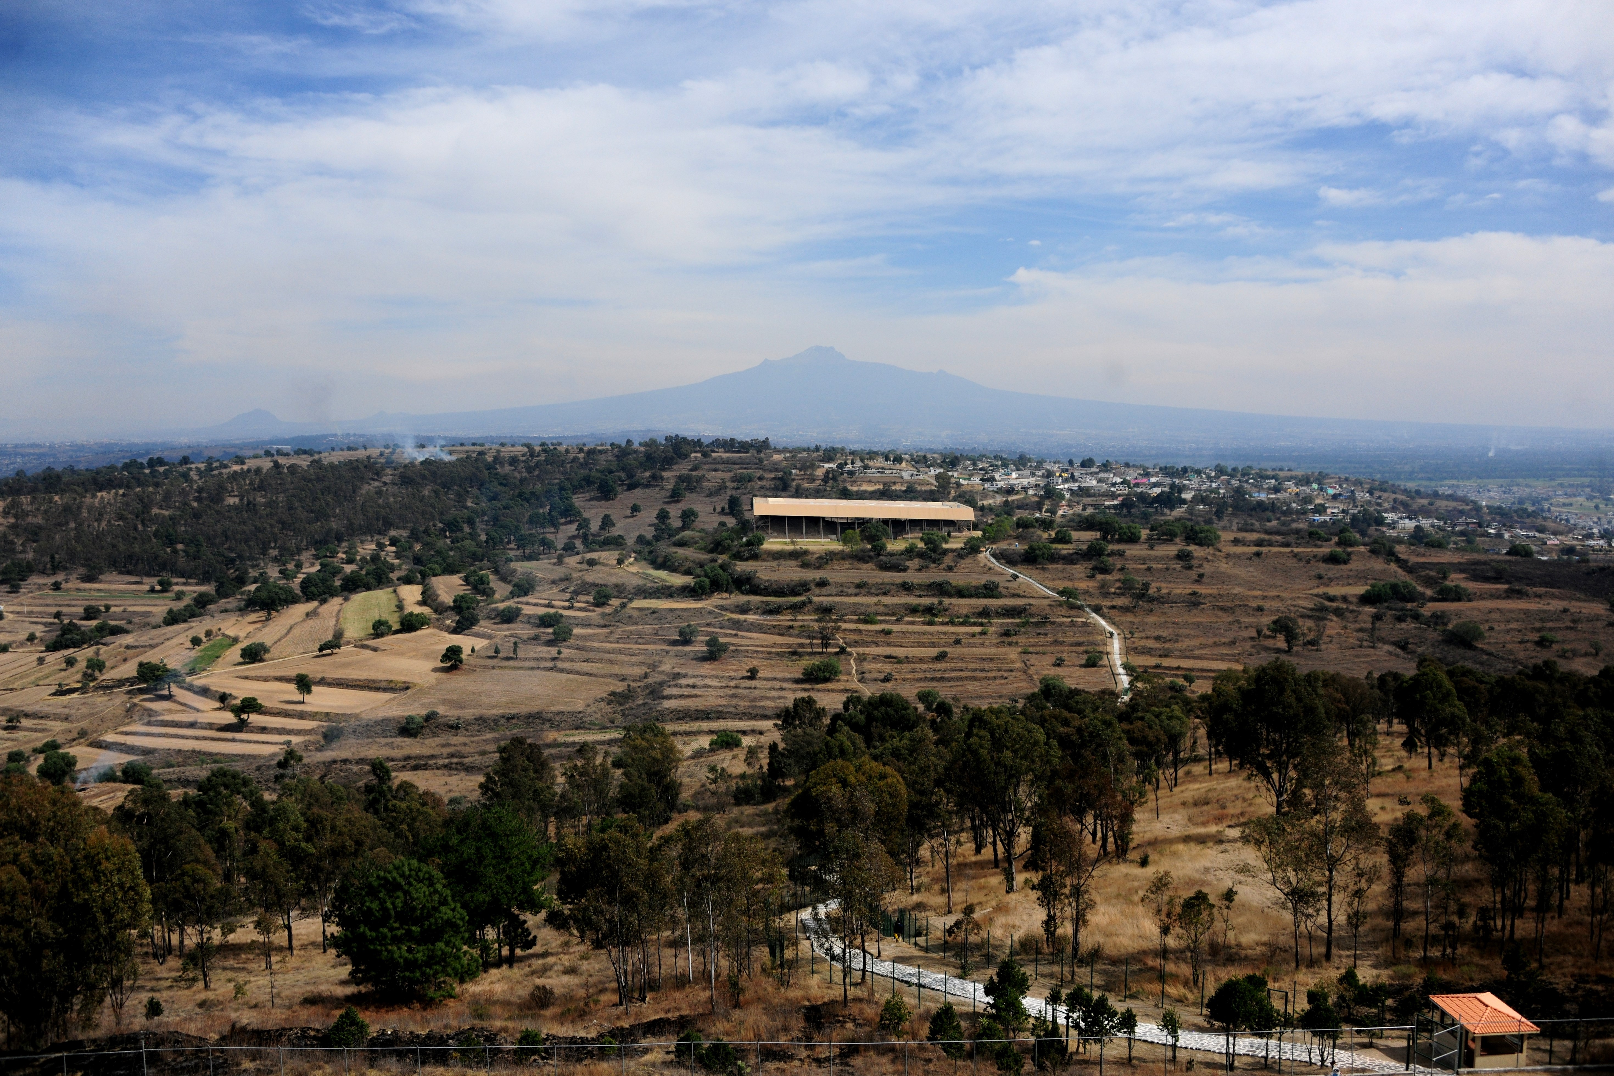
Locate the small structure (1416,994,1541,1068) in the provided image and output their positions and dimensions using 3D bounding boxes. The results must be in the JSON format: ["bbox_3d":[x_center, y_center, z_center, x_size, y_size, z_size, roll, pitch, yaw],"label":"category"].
[{"bbox_3d":[34.666,25.240,64.460,3.362,2.997,4.094,0,5,-4],"label":"small structure"}]

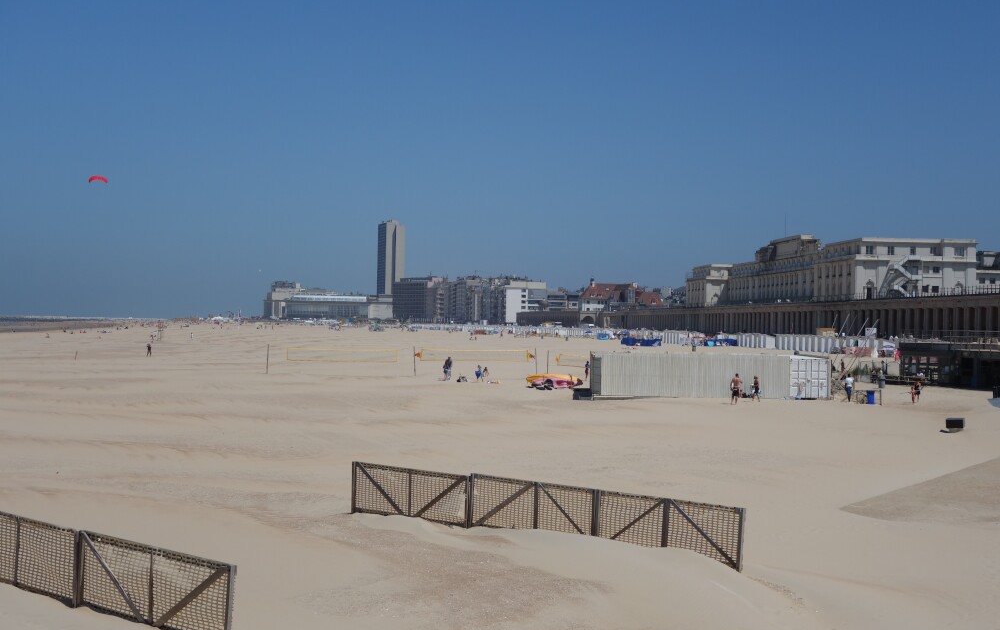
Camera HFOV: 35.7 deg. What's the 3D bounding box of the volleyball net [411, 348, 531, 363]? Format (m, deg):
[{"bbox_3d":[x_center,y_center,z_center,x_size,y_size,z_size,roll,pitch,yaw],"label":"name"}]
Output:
[{"bbox_3d":[-2.091,3.368,129.000,9.700,1.050,0.080,1,0,0],"label":"volleyball net"}]

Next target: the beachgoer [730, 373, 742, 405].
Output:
[{"bbox_3d":[13.682,4.289,90.000,0.650,1.820,0.420,1,0,13],"label":"beachgoer"}]

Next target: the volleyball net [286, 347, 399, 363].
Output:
[{"bbox_3d":[-12.965,3.301,128.000,9.100,1.050,0.080,1,0,0],"label":"volleyball net"}]

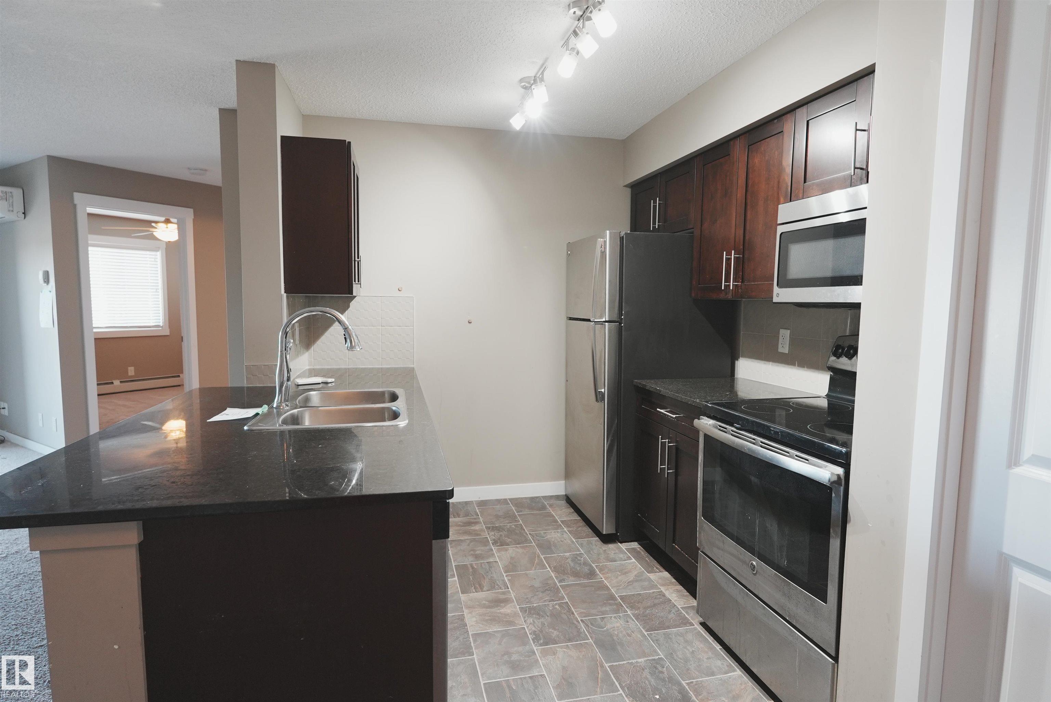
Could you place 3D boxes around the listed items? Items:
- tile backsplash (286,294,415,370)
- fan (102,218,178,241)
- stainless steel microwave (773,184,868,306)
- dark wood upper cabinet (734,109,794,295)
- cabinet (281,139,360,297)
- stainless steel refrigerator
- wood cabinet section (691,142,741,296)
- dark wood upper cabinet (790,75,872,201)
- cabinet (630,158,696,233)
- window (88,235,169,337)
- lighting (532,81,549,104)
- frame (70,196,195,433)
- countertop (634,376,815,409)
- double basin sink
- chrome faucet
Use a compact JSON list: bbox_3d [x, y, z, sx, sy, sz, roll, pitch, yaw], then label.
[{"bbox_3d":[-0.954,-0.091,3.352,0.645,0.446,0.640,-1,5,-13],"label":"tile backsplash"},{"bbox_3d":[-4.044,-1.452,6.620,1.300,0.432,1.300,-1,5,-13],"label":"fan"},{"bbox_3d":[1.305,-0.364,2.103,0.380,0.418,0.770,-1,5,-13],"label":"stainless steel microwave"},{"bbox_3d":[1.209,-0.618,2.642,0.340,0.760,0.405,-1,5,-13],"label":"dark wood upper cabinet"},{"bbox_3d":[-1.103,-0.692,3.247,0.336,0.763,0.726,-1,5,-13],"label":"cabinet"},{"bbox_3d":[0.717,0.182,3.611,0.780,1.718,0.703,-1,5,-13],"label":"stainless steel refrigerator"},{"bbox_3d":[1.120,-0.650,3.018,0.335,0.765,0.390,0,5,-13],"label":"wood cabinet section"},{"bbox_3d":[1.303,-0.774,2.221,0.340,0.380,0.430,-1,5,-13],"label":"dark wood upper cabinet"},{"bbox_3d":[0.984,-0.895,3.618,0.340,0.382,0.855,-1,5,-13],"label":"cabinet"},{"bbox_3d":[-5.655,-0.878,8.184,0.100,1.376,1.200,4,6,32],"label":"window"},{"bbox_3d":[0.068,-1.179,2.672,0.070,0.105,0.070,-1,5,-13],"label":"lighting"},{"bbox_3d":[-3.457,-0.230,5.256,0.130,2.178,0.956,4,6,32],"label":"frame"},{"bbox_3d":[0.974,0.202,2.927,0.620,0.032,0.742,-1,5,-13],"label":"countertop"},{"bbox_3d":[-0.754,0.304,2.376,0.528,0.180,0.810,-1,5,-13],"label":"double basin sink"},{"bbox_3d":[-0.832,0.022,2.347,0.330,0.398,0.075,-1,5,-13],"label":"chrome faucet"}]

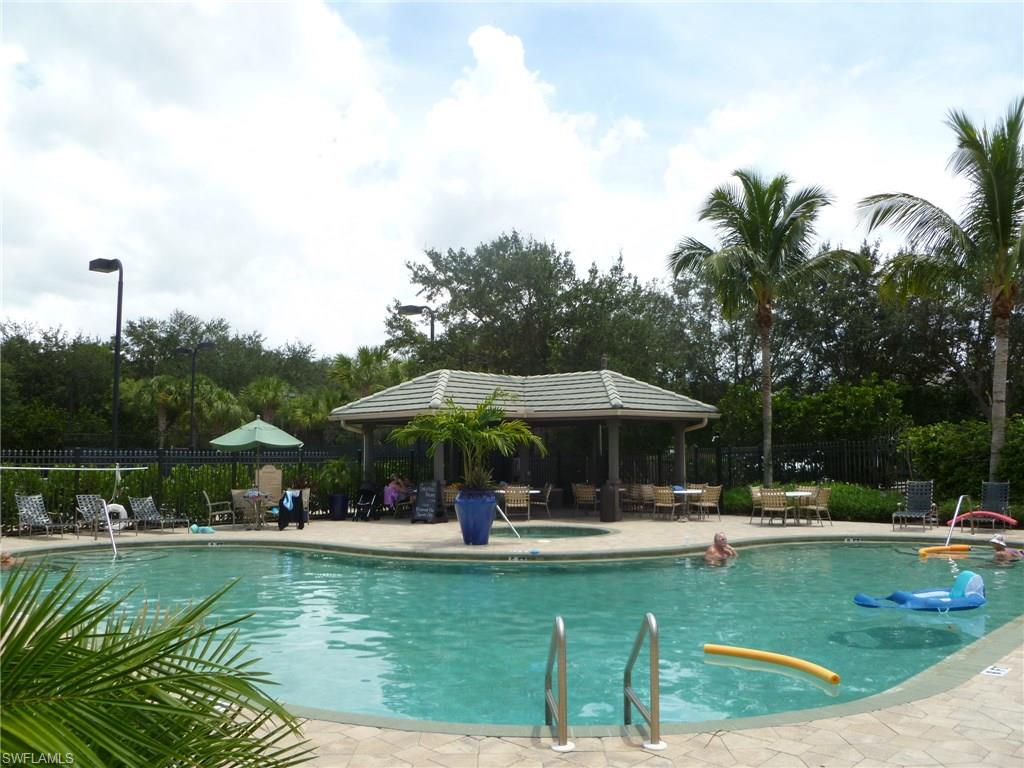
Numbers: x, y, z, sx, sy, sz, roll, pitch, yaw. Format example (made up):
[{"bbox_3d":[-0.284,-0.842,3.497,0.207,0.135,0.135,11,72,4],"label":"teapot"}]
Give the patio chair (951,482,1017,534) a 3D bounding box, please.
[{"bbox_3d":[10.521,2.723,18.441,0.720,1.070,1.450,-4,-7,41],"label":"patio chair"}]

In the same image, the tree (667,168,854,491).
[{"bbox_3d":[7.120,-1.240,23.598,5.300,9.666,5.200,0,-5,0],"label":"tree"}]

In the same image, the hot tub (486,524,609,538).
[{"bbox_3d":[0.726,3.408,17.946,2.900,0.420,2.950,0,-5,0],"label":"hot tub"}]

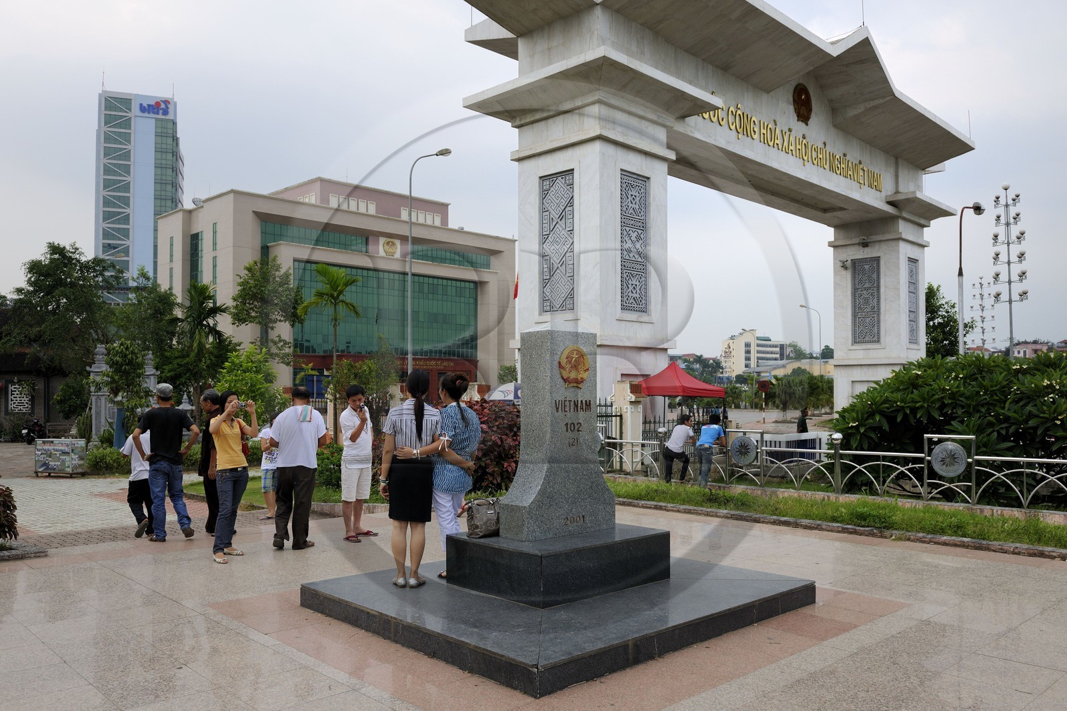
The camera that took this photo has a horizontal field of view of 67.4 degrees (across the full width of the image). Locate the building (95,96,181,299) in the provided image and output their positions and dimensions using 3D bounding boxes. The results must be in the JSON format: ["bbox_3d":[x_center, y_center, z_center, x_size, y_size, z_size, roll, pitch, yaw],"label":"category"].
[{"bbox_3d":[-86.867,-21.973,176.231,16.500,66.000,18.000,1,-3,-20],"label":"building"}]

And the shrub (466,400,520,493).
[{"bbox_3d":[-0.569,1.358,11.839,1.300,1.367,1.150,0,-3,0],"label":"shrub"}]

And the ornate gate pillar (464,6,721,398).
[{"bbox_3d":[1.983,-3.684,26.314,6.013,13.631,6.013,3,-4,-45],"label":"ornate gate pillar"}]

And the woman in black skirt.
[{"bbox_3d":[-0.930,0.909,6.053,0.470,1.592,0.340,1,-3,-12],"label":"woman in black skirt"}]

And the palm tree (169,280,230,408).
[{"bbox_3d":[-10.466,0.279,25.015,2.000,5.200,2.000,1,-3,-24],"label":"palm tree"}]

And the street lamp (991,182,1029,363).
[{"bbox_3d":[23.315,-2.233,39.149,1.700,12.150,1.700,-2,-3,31],"label":"street lamp"}]

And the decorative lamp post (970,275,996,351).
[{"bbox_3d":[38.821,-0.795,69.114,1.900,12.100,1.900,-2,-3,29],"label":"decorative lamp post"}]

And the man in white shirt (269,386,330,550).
[{"bbox_3d":[-2.427,1.144,8.314,0.600,1.645,0.420,0,-3,-9],"label":"man in white shirt"}]

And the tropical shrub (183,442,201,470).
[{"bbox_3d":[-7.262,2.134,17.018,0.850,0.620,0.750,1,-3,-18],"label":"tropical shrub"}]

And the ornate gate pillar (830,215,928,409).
[{"bbox_3d":[18.423,-1.372,42.558,3.800,10.850,3.800,3,-4,-44],"label":"ornate gate pillar"}]

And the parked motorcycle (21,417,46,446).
[{"bbox_3d":[-16.799,2.496,26.912,0.700,1.050,1.850,1,-3,-20],"label":"parked motorcycle"}]

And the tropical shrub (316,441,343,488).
[{"bbox_3d":[-3.115,1.676,12.344,0.620,0.745,0.600,0,-3,0],"label":"tropical shrub"}]

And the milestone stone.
[{"bbox_3d":[0.203,0.536,6.189,0.958,1.638,0.296,2,-4,-43],"label":"milestone stone"}]

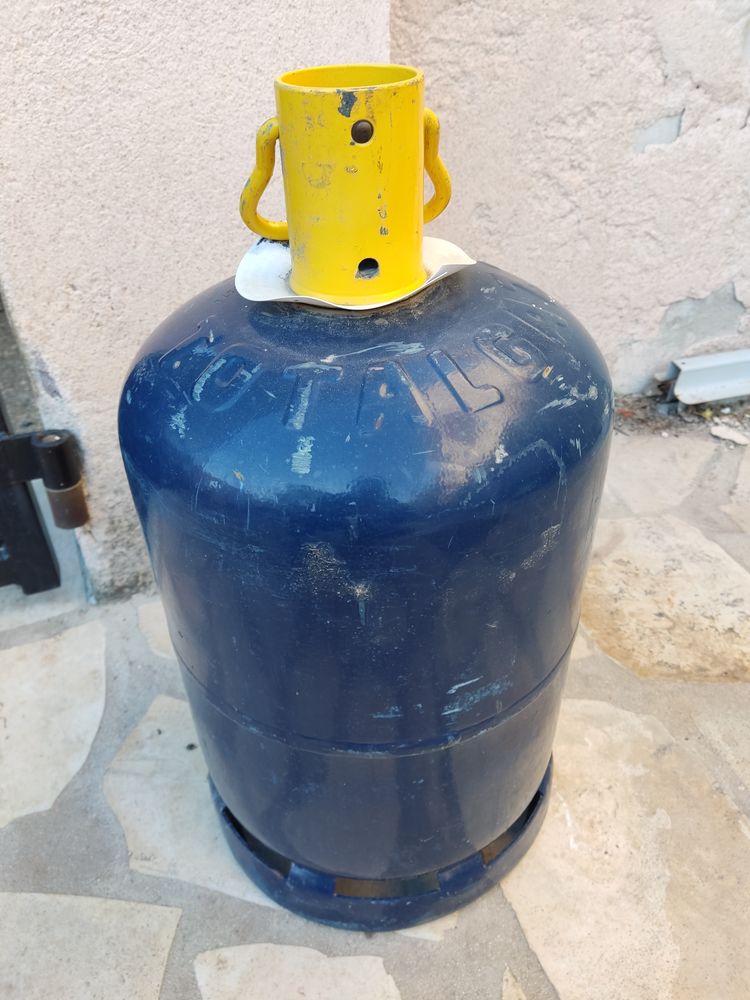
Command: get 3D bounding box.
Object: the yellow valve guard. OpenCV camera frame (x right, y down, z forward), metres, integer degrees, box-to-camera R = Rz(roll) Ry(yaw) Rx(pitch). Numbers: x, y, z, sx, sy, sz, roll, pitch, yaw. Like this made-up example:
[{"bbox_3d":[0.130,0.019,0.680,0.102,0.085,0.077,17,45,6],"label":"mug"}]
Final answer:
[{"bbox_3d":[-0.013,-0.164,0.375,0.113,0.098,0.077,-8,39,-8],"label":"yellow valve guard"}]

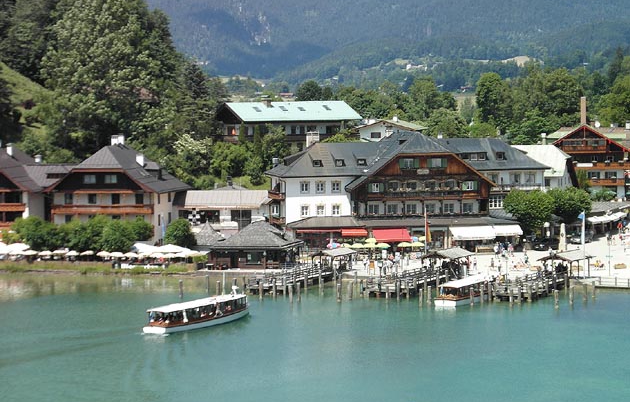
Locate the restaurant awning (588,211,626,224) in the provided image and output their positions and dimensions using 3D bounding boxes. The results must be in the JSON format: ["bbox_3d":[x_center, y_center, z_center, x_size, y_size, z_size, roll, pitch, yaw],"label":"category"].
[{"bbox_3d":[46.590,2.310,334.450,1.900,0.900,13.000,2,6,28],"label":"restaurant awning"}]

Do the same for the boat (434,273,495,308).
[{"bbox_3d":[20.080,11.190,272.960,2.900,2.800,17.500,2,6,28],"label":"boat"}]

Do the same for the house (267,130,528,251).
[{"bbox_3d":[12.460,-1.430,317.040,37.500,16.600,18.000,-1,5,-5],"label":"house"}]

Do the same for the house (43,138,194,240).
[{"bbox_3d":[-28.900,-1.090,312.020,16.500,14.000,16.000,0,5,11],"label":"house"}]

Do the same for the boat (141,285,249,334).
[{"bbox_3d":[-14.100,13.080,252.020,2.900,3.300,18.500,3,6,35],"label":"boat"}]

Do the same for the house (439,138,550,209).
[{"bbox_3d":[27.390,-1.630,324.060,17.000,15.500,13.000,-1,5,-5],"label":"house"}]

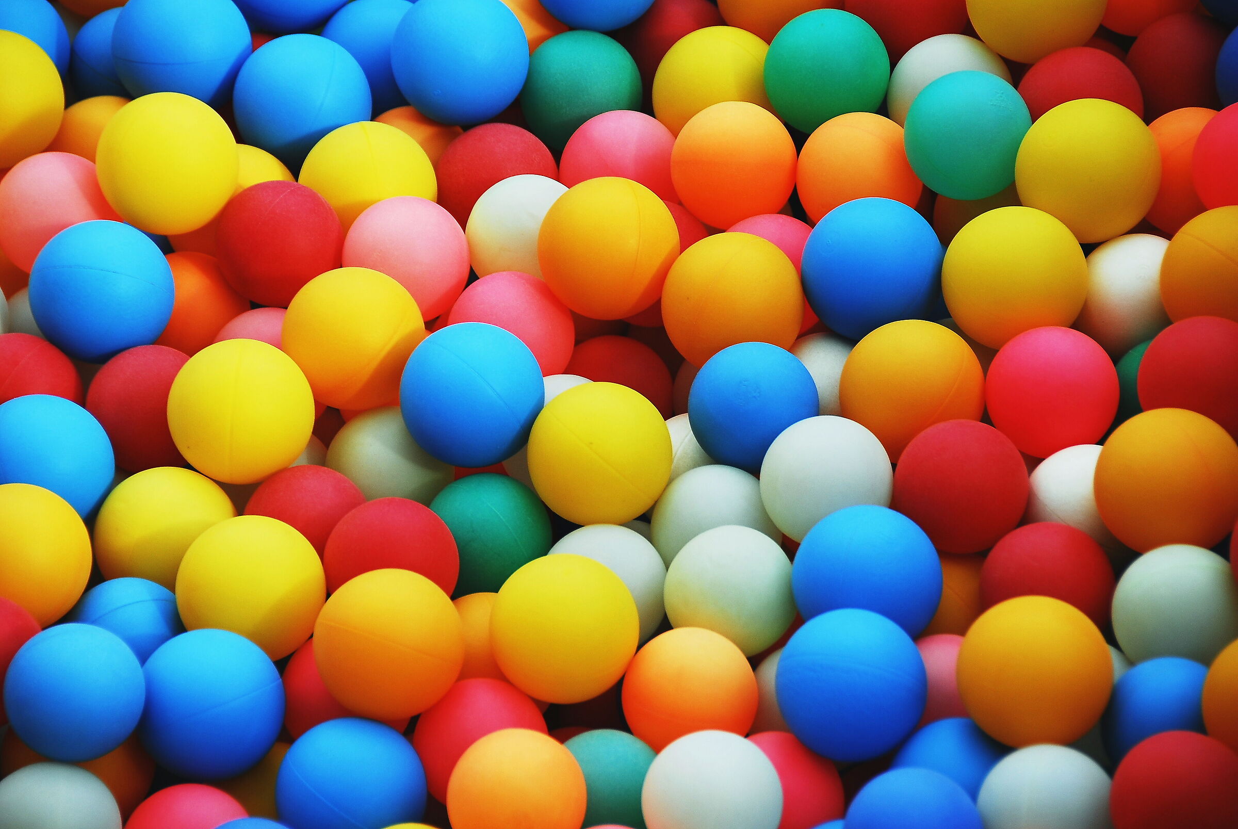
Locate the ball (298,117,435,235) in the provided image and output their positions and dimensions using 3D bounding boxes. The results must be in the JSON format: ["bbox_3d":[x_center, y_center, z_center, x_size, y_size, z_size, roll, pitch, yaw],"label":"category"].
[{"bbox_3d":[-0.132,-0.117,3.638,0.072,0.072,0.072,-3,45,3],"label":"ball"}]

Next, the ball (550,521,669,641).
[{"bbox_3d":[-0.008,0.087,3.452,0.065,0.065,0.065,-3,45,3],"label":"ball"}]

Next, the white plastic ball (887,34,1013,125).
[{"bbox_3d":[0.172,-0.164,3.599,0.065,0.065,0.065,-3,45,3],"label":"white plastic ball"}]

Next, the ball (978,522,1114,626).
[{"bbox_3d":[0.207,0.085,3.370,0.065,0.065,0.065,-3,45,3],"label":"ball"}]

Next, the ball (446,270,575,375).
[{"bbox_3d":[-0.055,-0.040,3.553,0.065,0.065,0.065,-3,45,3],"label":"ball"}]

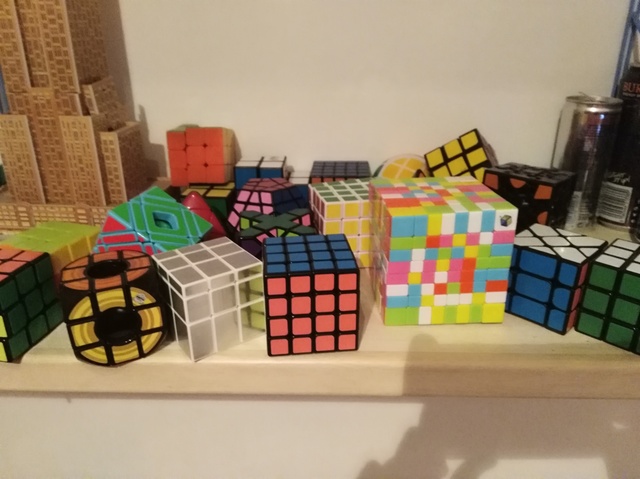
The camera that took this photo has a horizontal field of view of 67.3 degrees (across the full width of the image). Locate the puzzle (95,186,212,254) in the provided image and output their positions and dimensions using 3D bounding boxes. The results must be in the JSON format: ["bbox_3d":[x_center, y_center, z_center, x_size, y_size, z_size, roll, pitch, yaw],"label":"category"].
[{"bbox_3d":[-0.137,0.004,0.396,0.058,0.058,0.058,34,33,5],"label":"puzzle"}]

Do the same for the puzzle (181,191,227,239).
[{"bbox_3d":[-0.116,-0.009,0.451,0.084,0.073,0.078,0,23,0],"label":"puzzle"}]

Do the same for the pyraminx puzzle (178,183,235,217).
[{"bbox_3d":[-0.118,-0.030,0.524,0.050,0.050,0.050,-1,23,0],"label":"pyraminx puzzle"}]

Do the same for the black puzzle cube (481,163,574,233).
[{"bbox_3d":[0.207,-0.035,0.485,0.067,0.067,0.067,20,26,37],"label":"black puzzle cube"}]

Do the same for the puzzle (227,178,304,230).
[{"bbox_3d":[-0.048,-0.020,0.472,0.083,0.070,0.081,-5,23,-10],"label":"puzzle"}]

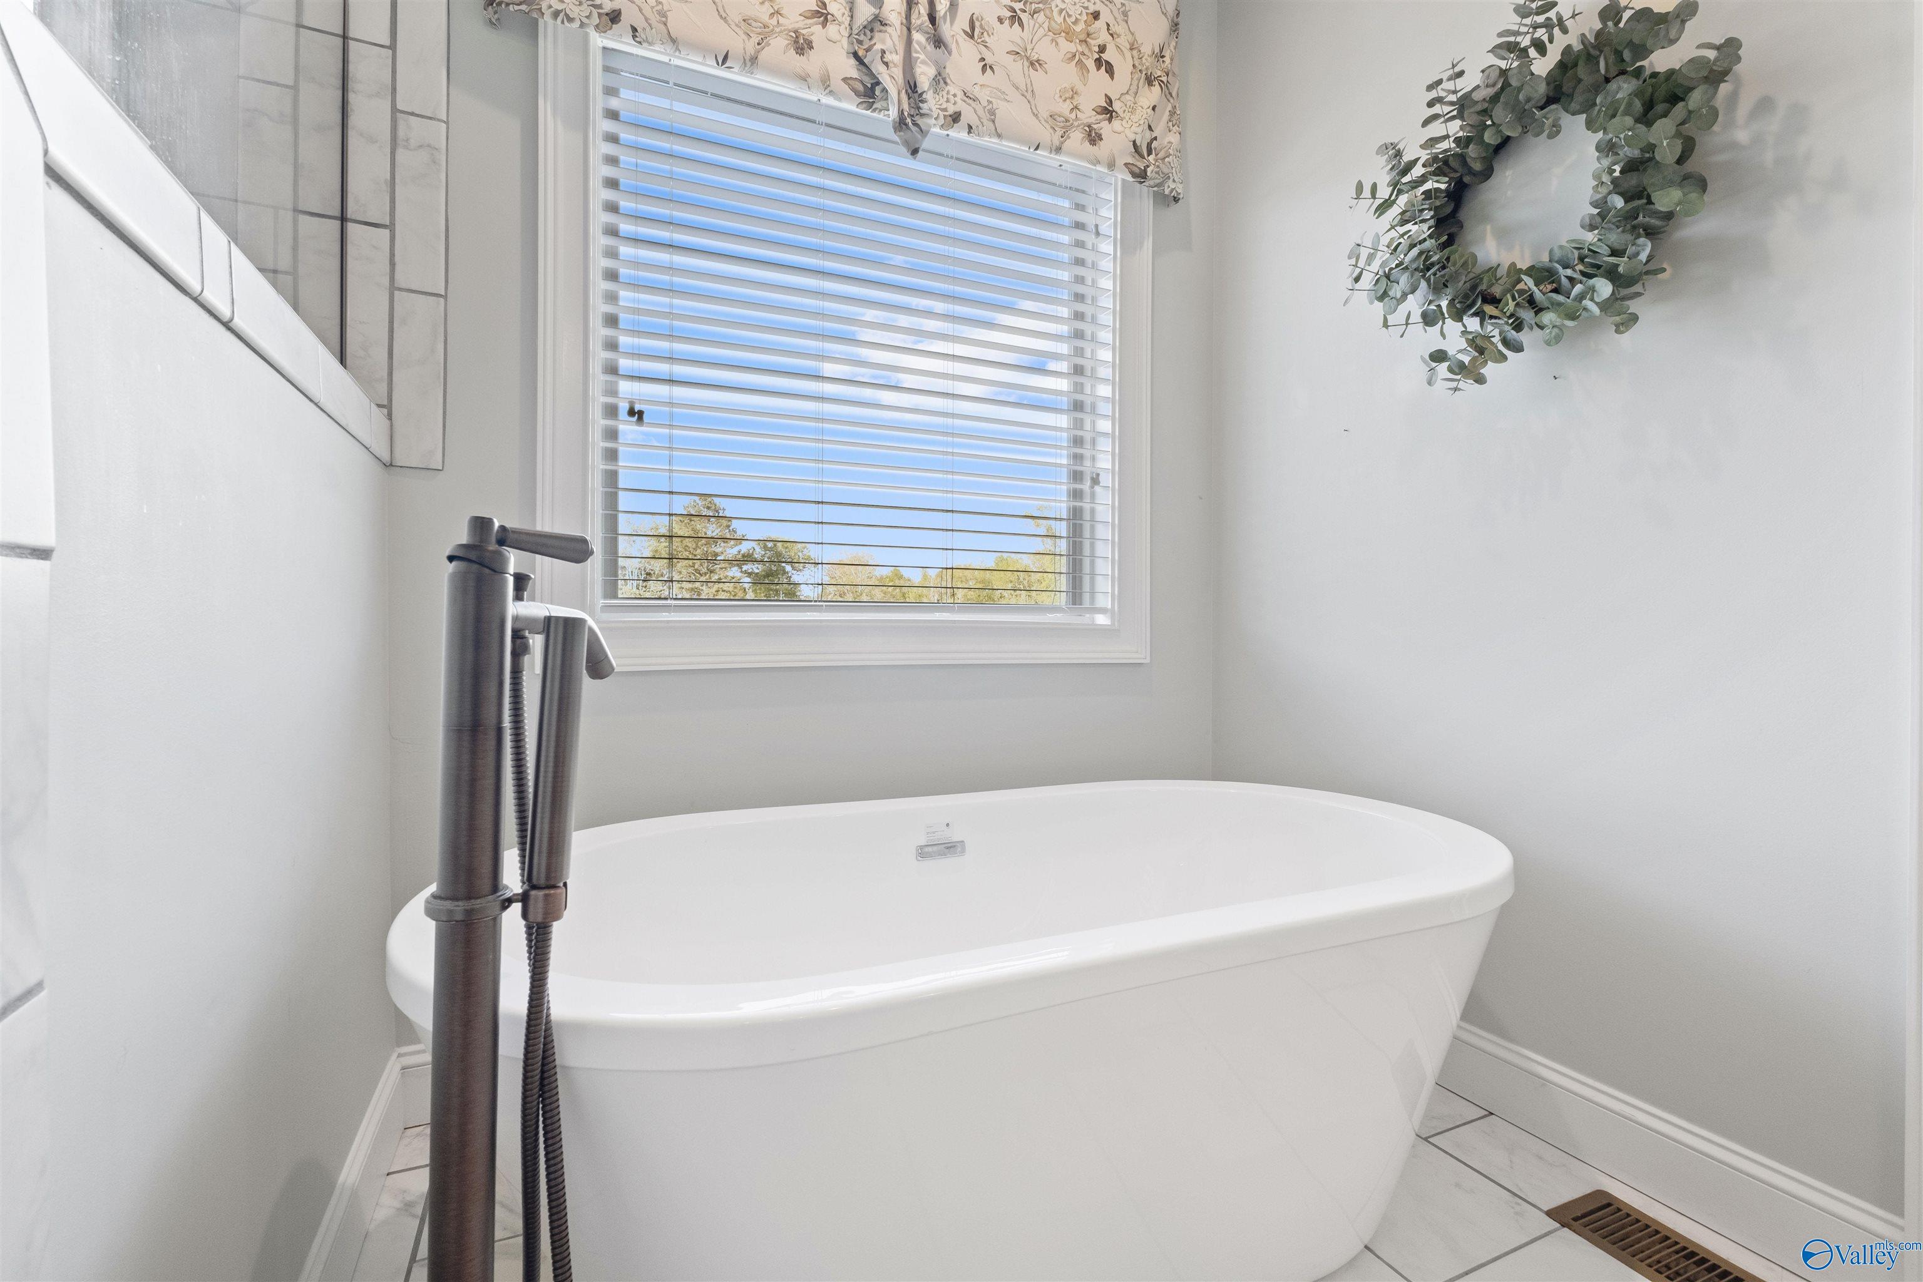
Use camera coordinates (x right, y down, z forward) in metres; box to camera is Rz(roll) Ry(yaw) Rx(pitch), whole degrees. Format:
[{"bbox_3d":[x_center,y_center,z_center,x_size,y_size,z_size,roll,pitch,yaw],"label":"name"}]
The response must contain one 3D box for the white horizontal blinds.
[{"bbox_3d":[-0.170,-0.610,1.800,1.190,1.130,0.100,0,1,-23],"label":"white horizontal blinds"}]

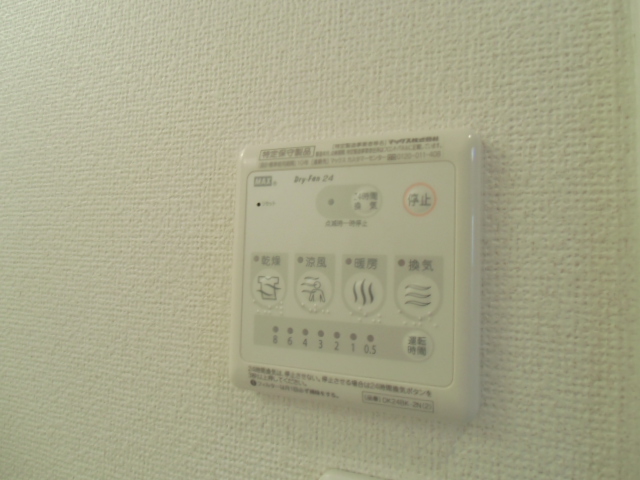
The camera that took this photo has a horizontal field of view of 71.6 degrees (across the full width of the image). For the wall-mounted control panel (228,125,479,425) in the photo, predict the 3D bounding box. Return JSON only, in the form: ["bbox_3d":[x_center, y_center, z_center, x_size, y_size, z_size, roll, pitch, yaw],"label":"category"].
[{"bbox_3d":[0.011,0.013,0.203,0.116,0.120,0.013,1,-4,21],"label":"wall-mounted control panel"}]

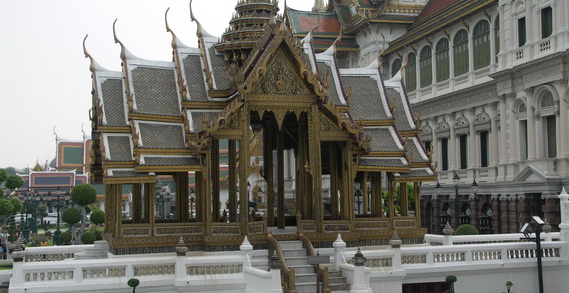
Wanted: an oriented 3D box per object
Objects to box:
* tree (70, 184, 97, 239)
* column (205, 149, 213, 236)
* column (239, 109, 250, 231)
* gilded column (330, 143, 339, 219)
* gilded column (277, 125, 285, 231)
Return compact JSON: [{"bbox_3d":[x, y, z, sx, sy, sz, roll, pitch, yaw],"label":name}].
[{"bbox_3d":[-14.300,4.696,69.011,1.814,4.126,1.750,0,-3,-10],"label":"tree"},{"bbox_3d":[-1.943,1.181,24.900,0.200,2.208,0.200,0,-2,-18],"label":"column"},{"bbox_3d":[-1.039,0.624,25.200,0.240,3.377,0.240,0,-2,-18],"label":"column"},{"bbox_3d":[1.400,1.106,27.000,0.200,2.491,0.200,0,-2,-18],"label":"gilded column"},{"bbox_3d":[-0.107,0.901,28.080,0.210,3.000,0.210,0,-3,-16],"label":"gilded column"}]

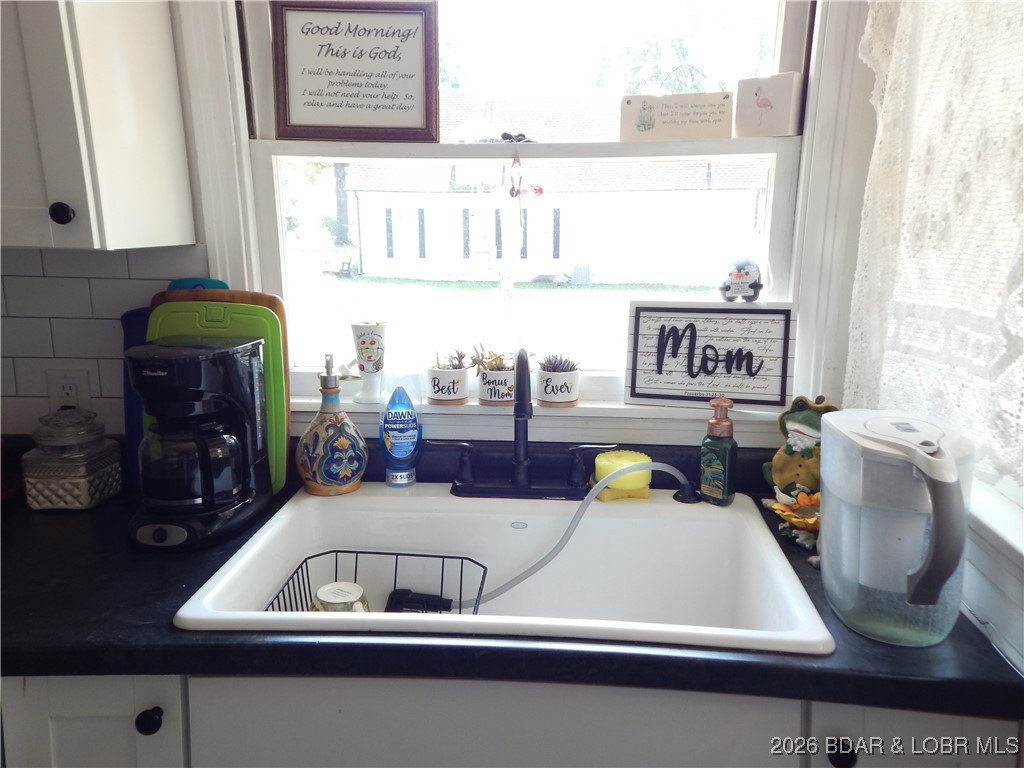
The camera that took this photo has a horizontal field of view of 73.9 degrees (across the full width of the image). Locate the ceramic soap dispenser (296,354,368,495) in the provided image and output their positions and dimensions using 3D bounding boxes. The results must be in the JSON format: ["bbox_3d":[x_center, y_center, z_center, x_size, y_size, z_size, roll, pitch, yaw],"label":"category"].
[{"bbox_3d":[-0.358,0.073,1.314,0.132,0.260,0.122,-7,15,-23],"label":"ceramic soap dispenser"}]

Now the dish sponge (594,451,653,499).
[{"bbox_3d":[0.209,0.170,1.282,0.112,0.068,0.090,0,13,6],"label":"dish sponge"}]

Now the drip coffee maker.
[{"bbox_3d":[-0.573,0.095,1.195,0.170,0.305,0.230,2,14,13],"label":"drip coffee maker"}]

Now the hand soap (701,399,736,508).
[{"bbox_3d":[0.375,0.118,1.228,0.055,0.190,0.050,8,16,35],"label":"hand soap"}]

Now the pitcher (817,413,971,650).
[{"bbox_3d":[0.500,0.176,0.879,0.143,0.260,0.235,-2,13,-3],"label":"pitcher"}]

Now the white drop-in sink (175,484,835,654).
[{"bbox_3d":[-0.007,0.345,1.098,0.838,0.200,0.500,0,13,6],"label":"white drop-in sink"}]

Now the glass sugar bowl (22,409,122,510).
[{"bbox_3d":[-0.860,0.138,1.318,0.122,0.175,0.122,2,14,11],"label":"glass sugar bowl"}]

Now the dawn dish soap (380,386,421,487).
[{"bbox_3d":[-0.221,0.102,1.325,0.079,0.195,0.055,-4,14,-13],"label":"dawn dish soap"}]

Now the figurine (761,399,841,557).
[{"bbox_3d":[0.496,0.138,1.114,0.145,0.225,0.135,7,15,29],"label":"figurine"}]

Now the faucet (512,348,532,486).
[{"bbox_3d":[0.017,0.079,1.232,0.045,0.275,0.180,-1,13,0],"label":"faucet"}]

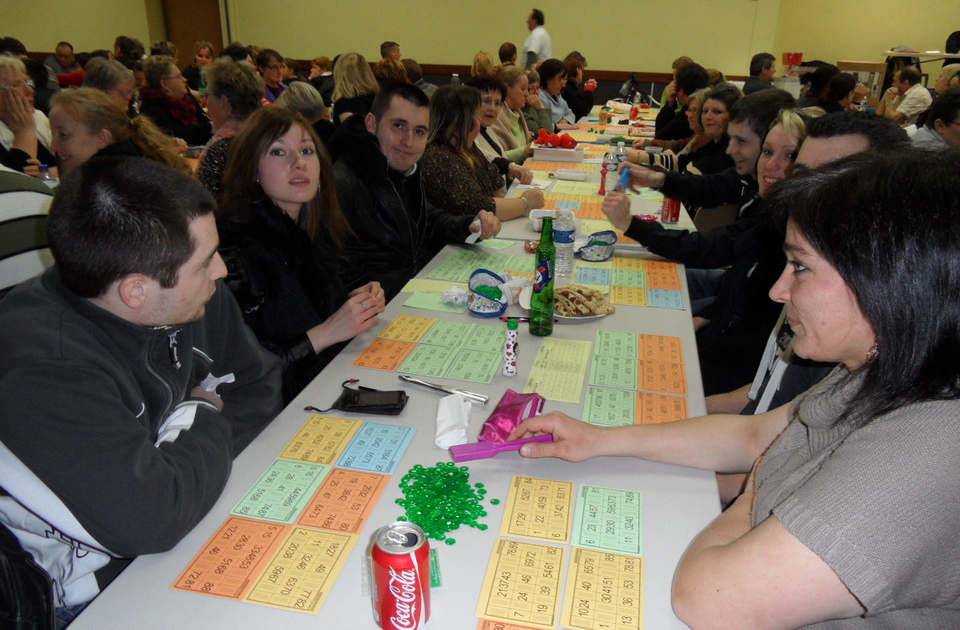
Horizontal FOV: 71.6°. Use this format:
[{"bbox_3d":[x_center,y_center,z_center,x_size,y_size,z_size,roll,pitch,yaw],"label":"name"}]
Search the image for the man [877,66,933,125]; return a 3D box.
[{"bbox_3d":[3.326,-1.434,5.528,0.780,1.182,0.520,10,24,24],"label":"man"}]

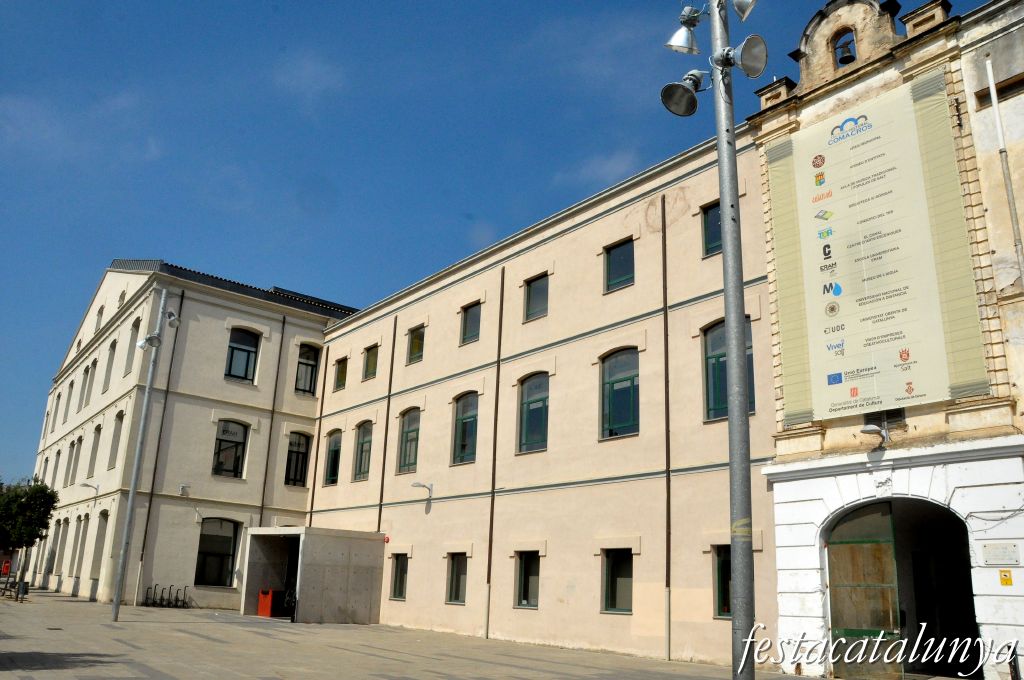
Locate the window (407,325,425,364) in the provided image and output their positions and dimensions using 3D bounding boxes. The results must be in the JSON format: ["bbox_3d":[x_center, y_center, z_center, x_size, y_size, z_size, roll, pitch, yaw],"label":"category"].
[{"bbox_3d":[-4.065,0.244,33.131,0.200,1.666,1.301,16,-23,-37],"label":"window"}]

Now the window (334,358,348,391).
[{"bbox_3d":[-8.069,1.676,36.552,0.220,1.620,1.245,14,-20,-36],"label":"window"}]

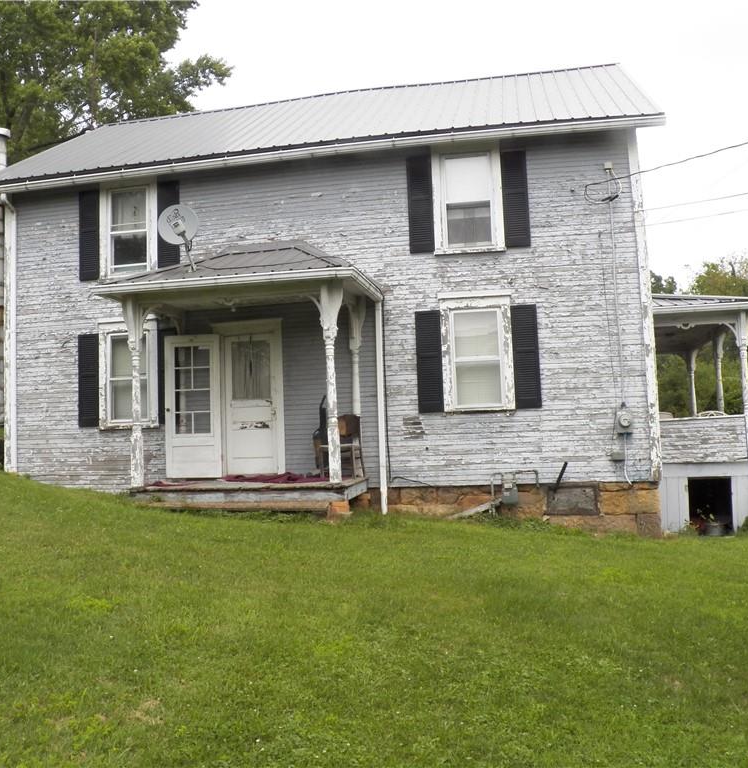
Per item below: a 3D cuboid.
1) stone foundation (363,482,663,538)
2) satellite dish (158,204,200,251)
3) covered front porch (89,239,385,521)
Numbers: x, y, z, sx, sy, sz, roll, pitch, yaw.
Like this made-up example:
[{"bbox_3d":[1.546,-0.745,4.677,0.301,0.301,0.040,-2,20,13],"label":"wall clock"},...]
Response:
[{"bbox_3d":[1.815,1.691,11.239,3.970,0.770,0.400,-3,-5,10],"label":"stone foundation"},{"bbox_3d":[-2.485,-1.990,10.531,0.490,0.560,0.380,-1,-5,-13],"label":"satellite dish"},{"bbox_3d":[-1.660,-0.208,10.909,3.440,3.790,1.840,-3,-5,10],"label":"covered front porch"}]

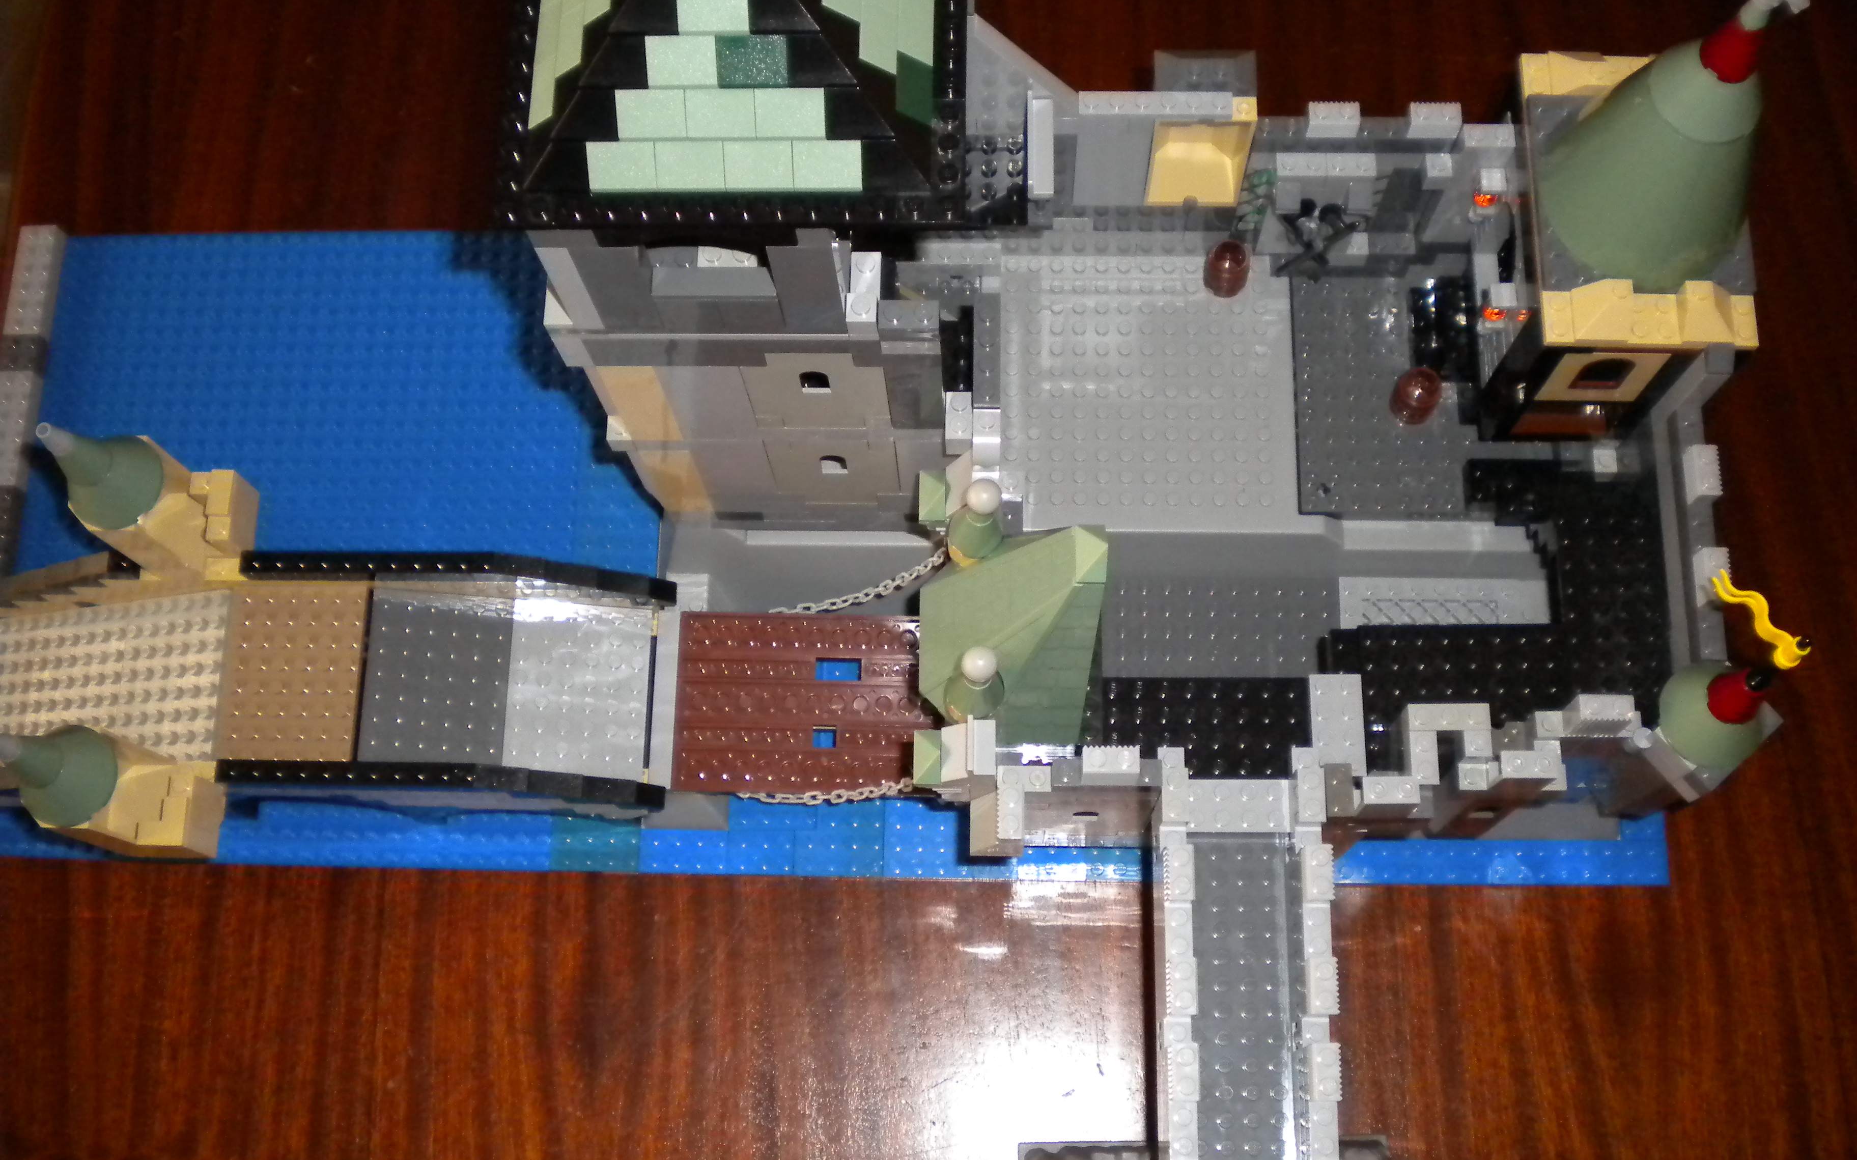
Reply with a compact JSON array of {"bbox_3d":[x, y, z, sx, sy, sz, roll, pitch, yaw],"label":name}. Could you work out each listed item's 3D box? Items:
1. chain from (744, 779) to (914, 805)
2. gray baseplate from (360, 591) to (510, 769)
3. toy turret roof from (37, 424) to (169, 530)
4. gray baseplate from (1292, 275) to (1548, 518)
[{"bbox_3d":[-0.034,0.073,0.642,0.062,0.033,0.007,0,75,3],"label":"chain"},{"bbox_3d":[-0.171,0.038,0.654,0.048,0.005,0.063,5,75,-14],"label":"gray baseplate"},{"bbox_3d":[-0.272,-0.039,0.604,0.032,0.050,0.032,0,75,3],"label":"toy turret roof"},{"bbox_3d":[0.175,-0.065,0.667,0.090,0.005,0.094,0,75,3],"label":"gray baseplate"}]

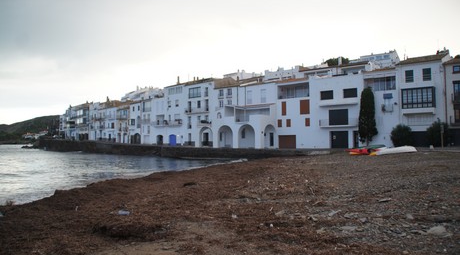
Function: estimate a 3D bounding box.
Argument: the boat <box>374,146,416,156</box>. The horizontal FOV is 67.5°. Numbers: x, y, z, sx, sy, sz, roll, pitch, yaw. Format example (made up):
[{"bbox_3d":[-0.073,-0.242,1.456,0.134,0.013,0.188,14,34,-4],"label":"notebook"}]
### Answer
[{"bbox_3d":[16.679,2.294,34.500,4.200,0.600,1.500,-3,-2,-15],"label":"boat"}]

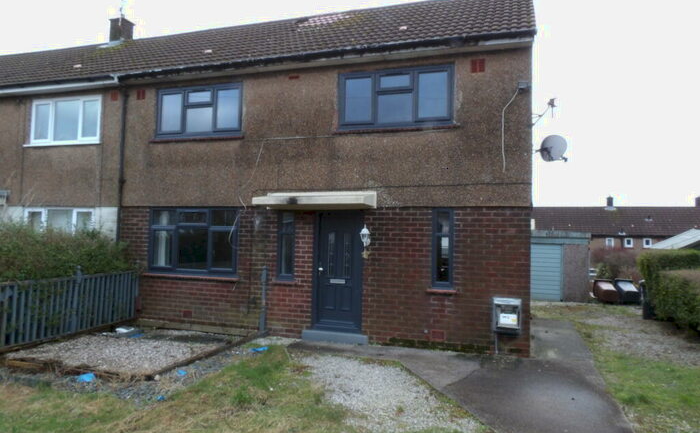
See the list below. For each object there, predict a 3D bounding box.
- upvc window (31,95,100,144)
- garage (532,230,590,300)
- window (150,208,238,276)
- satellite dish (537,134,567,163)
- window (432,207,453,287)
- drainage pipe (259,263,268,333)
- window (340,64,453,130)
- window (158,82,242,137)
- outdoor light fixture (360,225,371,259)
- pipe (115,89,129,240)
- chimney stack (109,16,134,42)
[{"bbox_3d":[-6.083,-2.036,10.376,1.922,1.004,0.090,0,-3,18],"label":"upvc window"},{"bbox_3d":[7.334,1.855,18.725,2.800,2.310,4.900,0,-4,18],"label":"garage"},{"bbox_3d":[-2.981,0.464,9.215,1.960,1.298,0.090,0,-3,18],"label":"window"},{"bbox_3d":[3.380,-1.121,8.001,0.400,0.460,0.470,4,-4,-30],"label":"satellite dish"},{"bbox_3d":[1.531,0.524,7.939,0.352,1.314,0.090,0,-4,18],"label":"window"},{"bbox_3d":[-1.511,1.445,8.540,0.120,1.162,0.120,1,-3,0],"label":"drainage pipe"},{"bbox_3d":[0.768,-2.030,8.372,2.010,1.024,0.090,0,-4,18],"label":"window"},{"bbox_3d":[-2.964,-2.063,9.569,1.968,1.004,0.090,0,-4,18],"label":"window"},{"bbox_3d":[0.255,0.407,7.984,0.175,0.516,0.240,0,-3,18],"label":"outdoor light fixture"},{"bbox_3d":[-4.656,-0.337,9.809,0.100,4.750,0.100,0,-4,18],"label":"pipe"},{"bbox_3d":[-6.434,-5.152,13.673,0.496,0.720,0.470,0,-3,18],"label":"chimney stack"}]

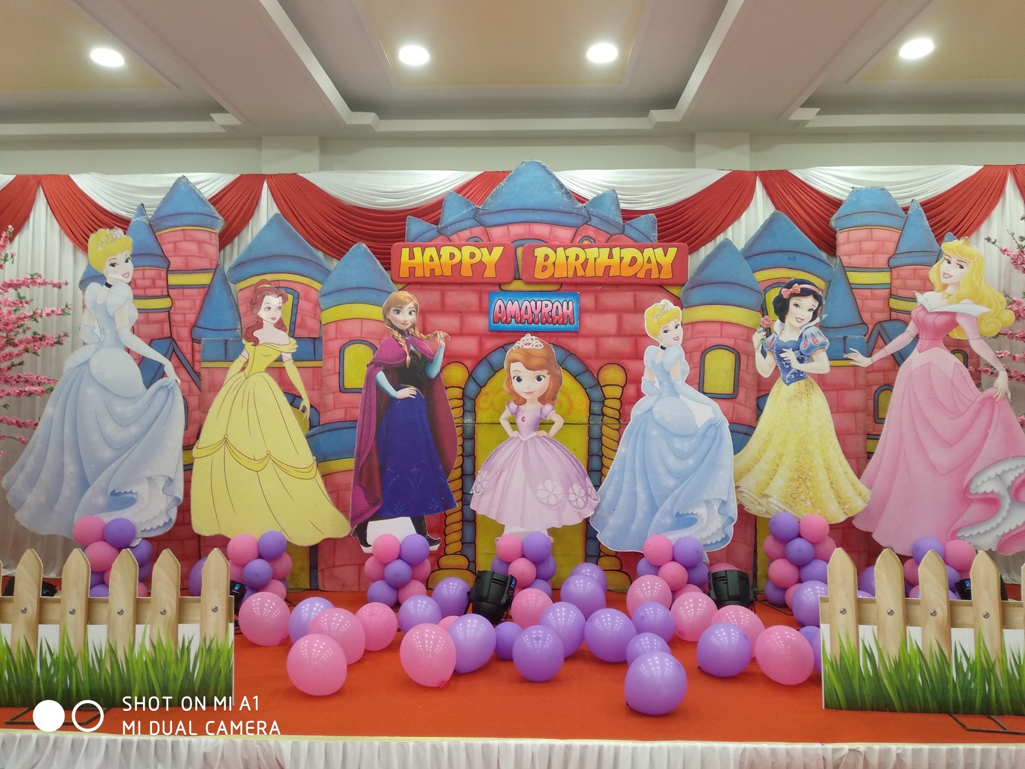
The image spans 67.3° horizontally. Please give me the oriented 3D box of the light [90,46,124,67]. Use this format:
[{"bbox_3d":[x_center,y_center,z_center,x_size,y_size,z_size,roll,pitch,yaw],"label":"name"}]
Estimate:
[{"bbox_3d":[-2.338,-1.888,4.439,0.175,0.030,0.175,0,-1,2],"label":"light"}]

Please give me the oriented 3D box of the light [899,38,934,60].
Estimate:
[{"bbox_3d":[2.189,-1.816,4.172,0.168,0.035,0.168,0,0,0],"label":"light"}]

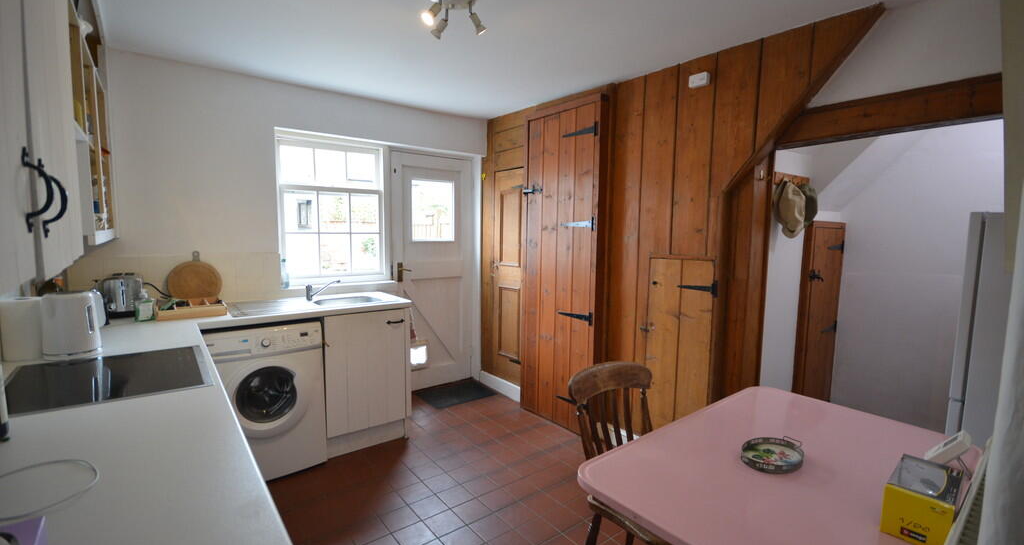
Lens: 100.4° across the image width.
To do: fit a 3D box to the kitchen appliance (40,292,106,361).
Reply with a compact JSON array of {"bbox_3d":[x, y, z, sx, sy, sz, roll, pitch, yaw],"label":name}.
[{"bbox_3d":[-1.545,0.180,1.520,0.150,0.222,0.200,1,5,8],"label":"kitchen appliance"}]

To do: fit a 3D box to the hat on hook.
[{"bbox_3d":[1.554,-0.349,2.330,0.260,0.310,0.120,-3,6,-36],"label":"hat on hook"}]

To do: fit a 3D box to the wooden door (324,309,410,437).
[{"bbox_3d":[-0.900,0.614,2.668,0.500,0.730,0.025,-3,6,-37],"label":"wooden door"}]

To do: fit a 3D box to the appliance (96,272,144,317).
[{"bbox_3d":[-2.116,0.130,2.317,0.170,0.200,0.280,-3,6,-40],"label":"appliance"}]

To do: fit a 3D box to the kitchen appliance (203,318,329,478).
[{"bbox_3d":[-1.521,0.710,2.591,0.595,0.850,0.570,-3,6,-37],"label":"kitchen appliance"}]

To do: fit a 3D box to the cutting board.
[{"bbox_3d":[-1.851,0.040,2.502,0.262,0.334,0.018,-1,-9,-40],"label":"cutting board"}]

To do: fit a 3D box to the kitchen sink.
[{"bbox_3d":[-1.104,0.273,2.854,0.410,0.160,0.360,-3,6,-37],"label":"kitchen sink"}]

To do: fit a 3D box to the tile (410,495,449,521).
[{"bbox_3d":[-0.414,1.179,2.137,0.150,0.012,0.150,-4,7,-39],"label":"tile"}]

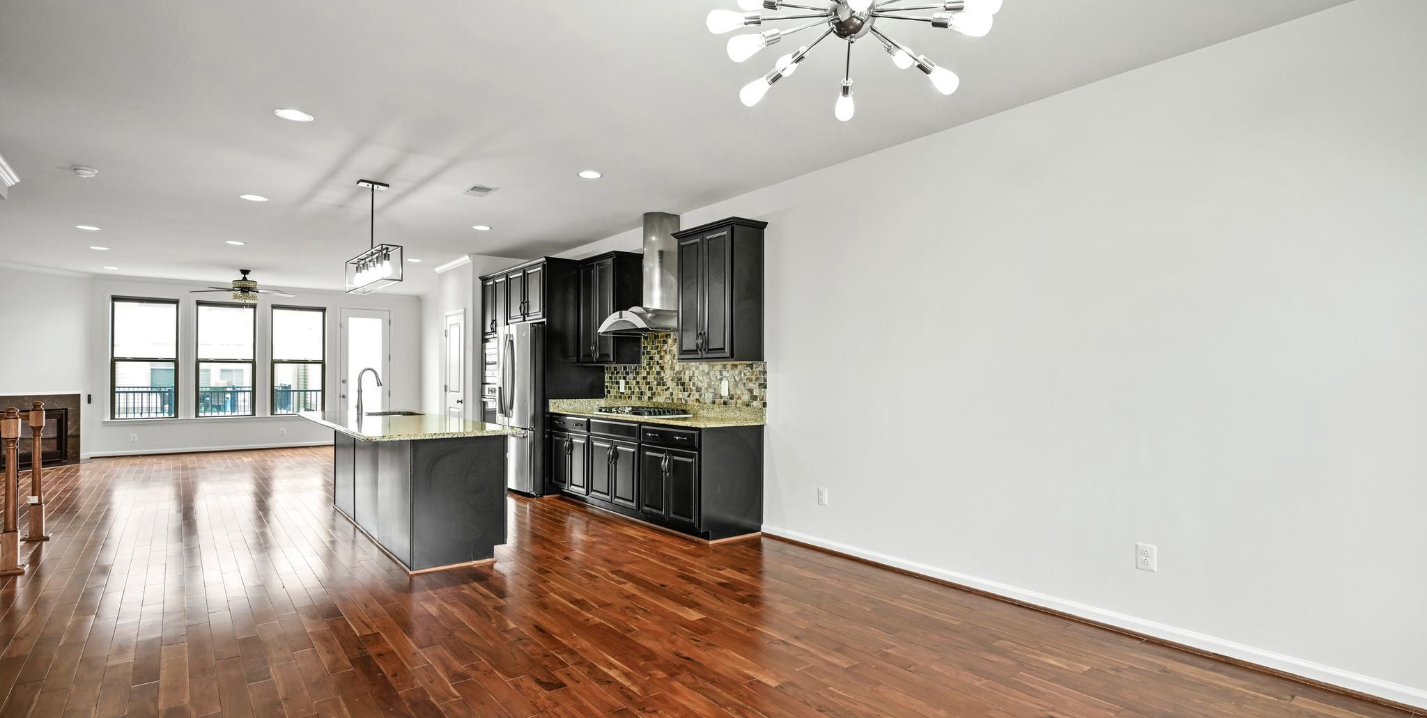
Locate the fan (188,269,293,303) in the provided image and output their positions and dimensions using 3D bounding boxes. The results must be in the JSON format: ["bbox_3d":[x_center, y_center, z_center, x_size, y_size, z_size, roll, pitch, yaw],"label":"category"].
[{"bbox_3d":[-6.804,-1.065,9.787,1.300,0.448,1.300,1,-2,-39],"label":"fan"}]

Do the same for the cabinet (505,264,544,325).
[{"bbox_3d":[-1.803,-0.689,7.564,0.650,0.605,1.010,1,-2,-39],"label":"cabinet"}]

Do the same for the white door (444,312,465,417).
[{"bbox_3d":[-3.343,0.440,8.747,0.045,2.055,0.720,1,-2,-39],"label":"white door"}]

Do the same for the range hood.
[{"bbox_3d":[-0.582,-0.770,6.122,0.540,1.120,0.910,1,-2,-39],"label":"range hood"}]

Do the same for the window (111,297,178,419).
[{"bbox_3d":[-8.830,0.002,10.486,0.797,1.872,0.098,1,-2,-39],"label":"window"}]

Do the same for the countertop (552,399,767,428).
[{"bbox_3d":[-0.636,0.467,6.089,0.635,0.140,2.590,1,-2,-39],"label":"countertop"}]

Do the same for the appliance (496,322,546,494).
[{"bbox_3d":[-1.863,0.554,7.430,0.780,1.785,0.900,1,-2,-39],"label":"appliance"}]

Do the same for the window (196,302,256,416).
[{"bbox_3d":[-7.963,0.004,11.009,0.800,1.850,0.100,1,-2,-39],"label":"window"}]

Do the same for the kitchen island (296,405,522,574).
[{"bbox_3d":[-2.638,0.956,5.550,0.955,0.900,2.900,1,-2,-39],"label":"kitchen island"}]

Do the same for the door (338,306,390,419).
[{"bbox_3d":[-6.424,0.311,12.431,0.819,2.440,0.089,1,-2,-39],"label":"door"}]

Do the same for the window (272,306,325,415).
[{"bbox_3d":[-7.243,0.029,11.777,0.806,1.872,0.098,1,-2,-39],"label":"window"}]

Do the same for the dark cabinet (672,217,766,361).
[{"bbox_3d":[0.039,-0.515,5.546,0.356,1.100,0.793,1,-2,-39],"label":"dark cabinet"}]

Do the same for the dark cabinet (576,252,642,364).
[{"bbox_3d":[-1.081,-0.484,6.923,0.356,1.100,0.857,1,-2,-39],"label":"dark cabinet"}]

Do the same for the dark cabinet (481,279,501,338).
[{"bbox_3d":[-2.364,-0.618,8.267,0.650,0.695,0.790,1,-2,-39],"label":"dark cabinet"}]

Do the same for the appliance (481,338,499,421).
[{"bbox_3d":[-2.429,0.322,8.272,0.611,1.143,0.758,1,-2,-39],"label":"appliance"}]

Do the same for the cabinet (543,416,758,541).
[{"bbox_3d":[-0.673,0.979,6.175,0.627,0.850,2.610,1,-2,-39],"label":"cabinet"}]

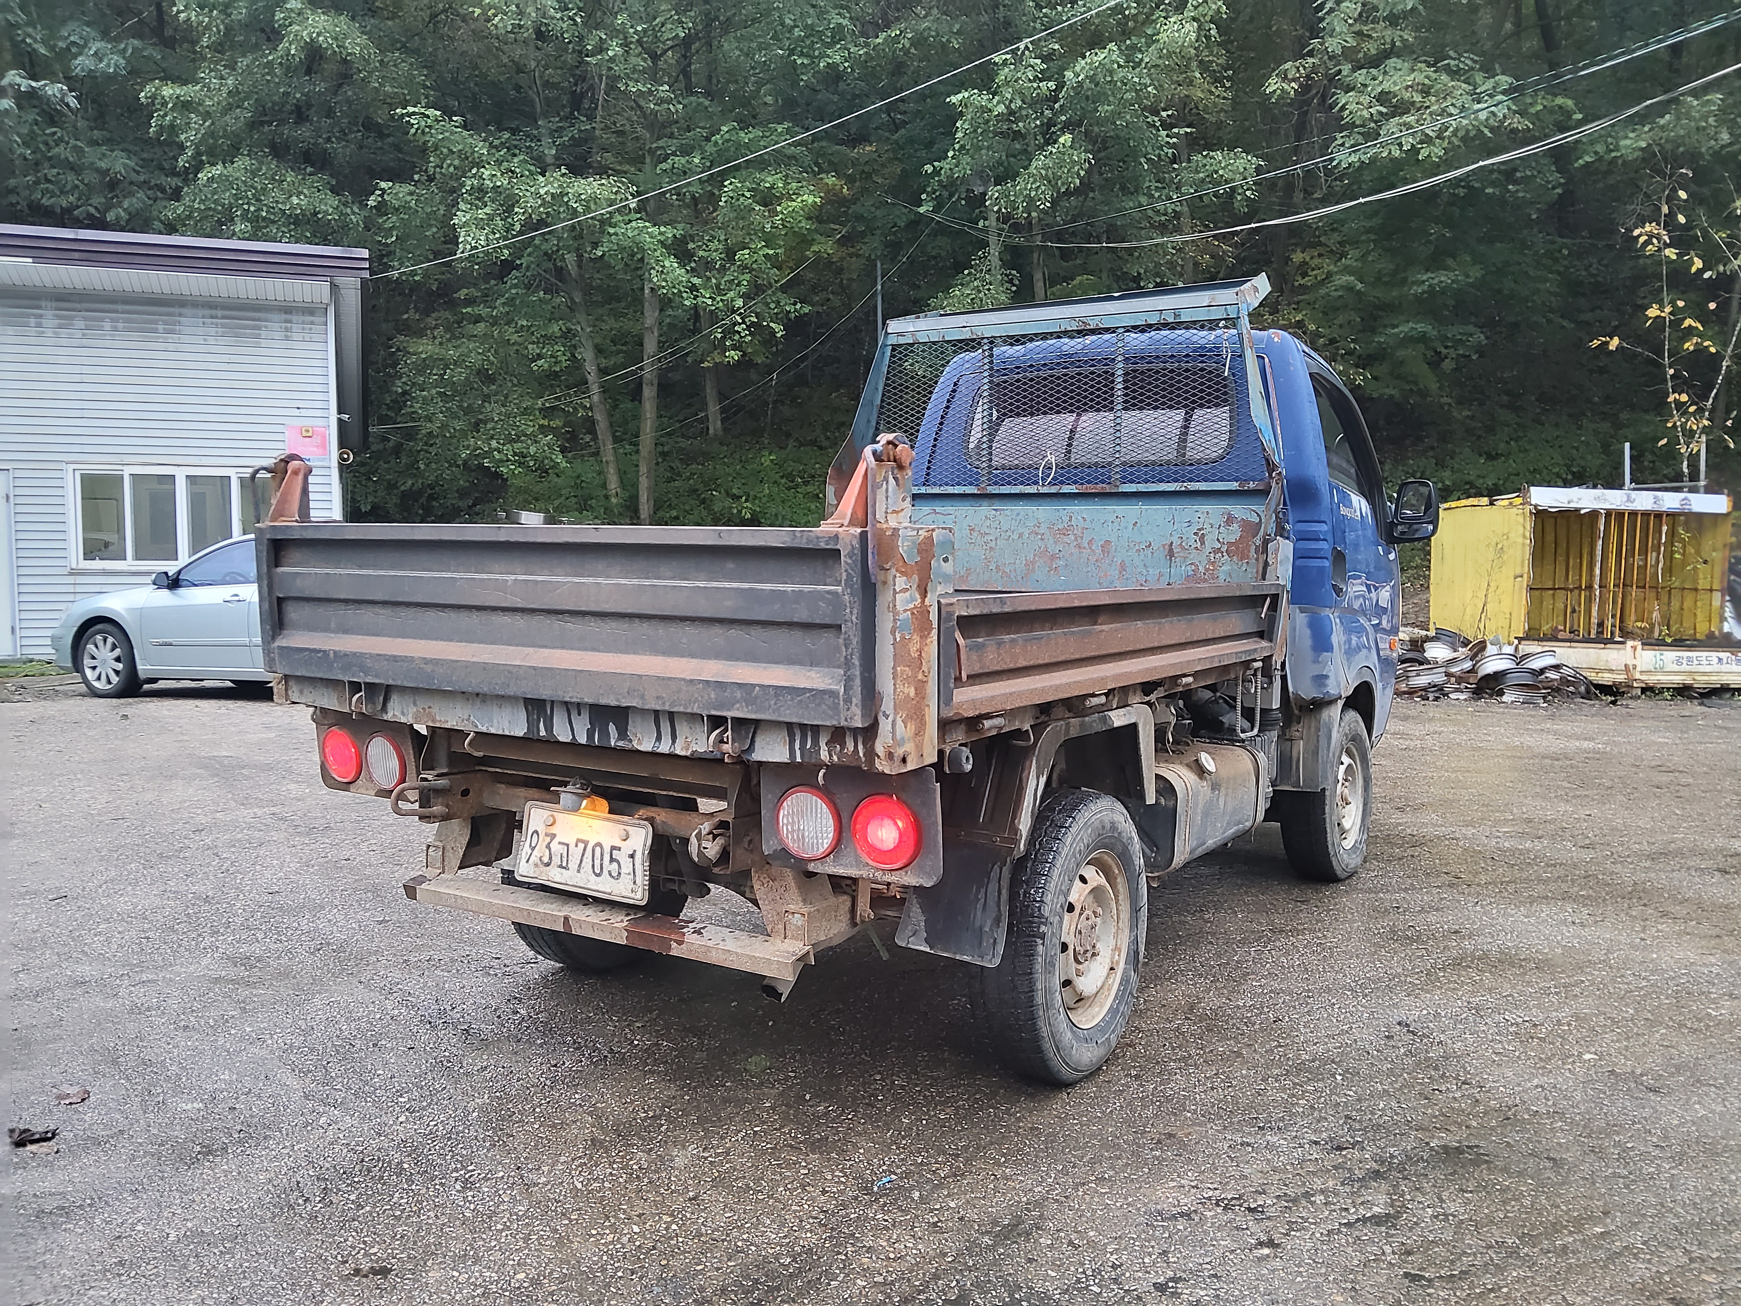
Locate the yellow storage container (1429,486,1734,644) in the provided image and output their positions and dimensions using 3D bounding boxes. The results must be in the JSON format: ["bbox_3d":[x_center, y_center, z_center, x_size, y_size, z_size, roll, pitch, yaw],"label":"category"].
[{"bbox_3d":[7.990,-0.744,14.860,2.400,2.000,1.750,0,4,-10],"label":"yellow storage container"}]

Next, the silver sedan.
[{"bbox_3d":[-4.857,-0.353,11.520,4.880,1.480,1.800,1,4,16],"label":"silver sedan"}]

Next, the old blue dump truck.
[{"bbox_3d":[0.526,-0.181,4.511,1.900,2.150,4.620,3,5,32],"label":"old blue dump truck"}]

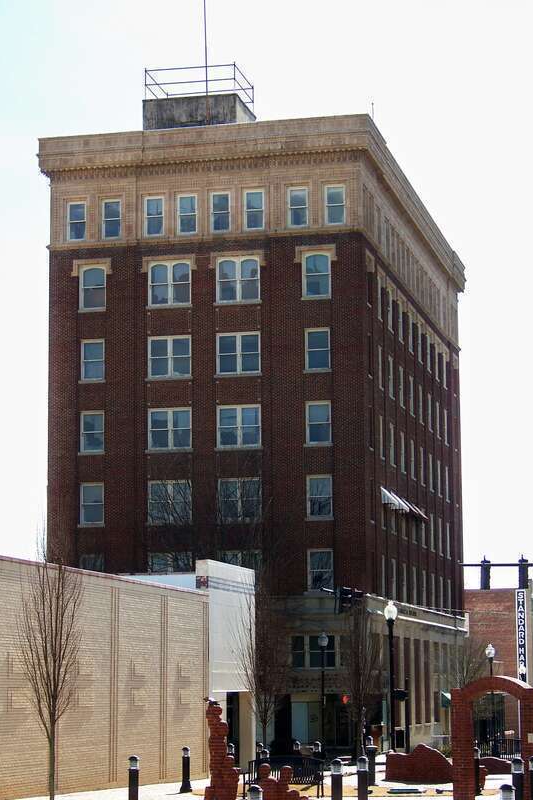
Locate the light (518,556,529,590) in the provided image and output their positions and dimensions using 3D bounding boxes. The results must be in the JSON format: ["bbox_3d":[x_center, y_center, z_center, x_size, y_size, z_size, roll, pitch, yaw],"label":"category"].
[{"bbox_3d":[9.333,6.332,73.000,0.360,1.100,0.380,-2,-8,13],"label":"light"}]

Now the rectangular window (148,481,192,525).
[{"bbox_3d":[-4.268,4.557,89.437,2.020,1.920,0.150,-2,-8,13],"label":"rectangular window"}]

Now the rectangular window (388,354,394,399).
[{"bbox_3d":[5.921,-1.047,95.558,0.140,1.900,1.120,-2,-8,13],"label":"rectangular window"}]

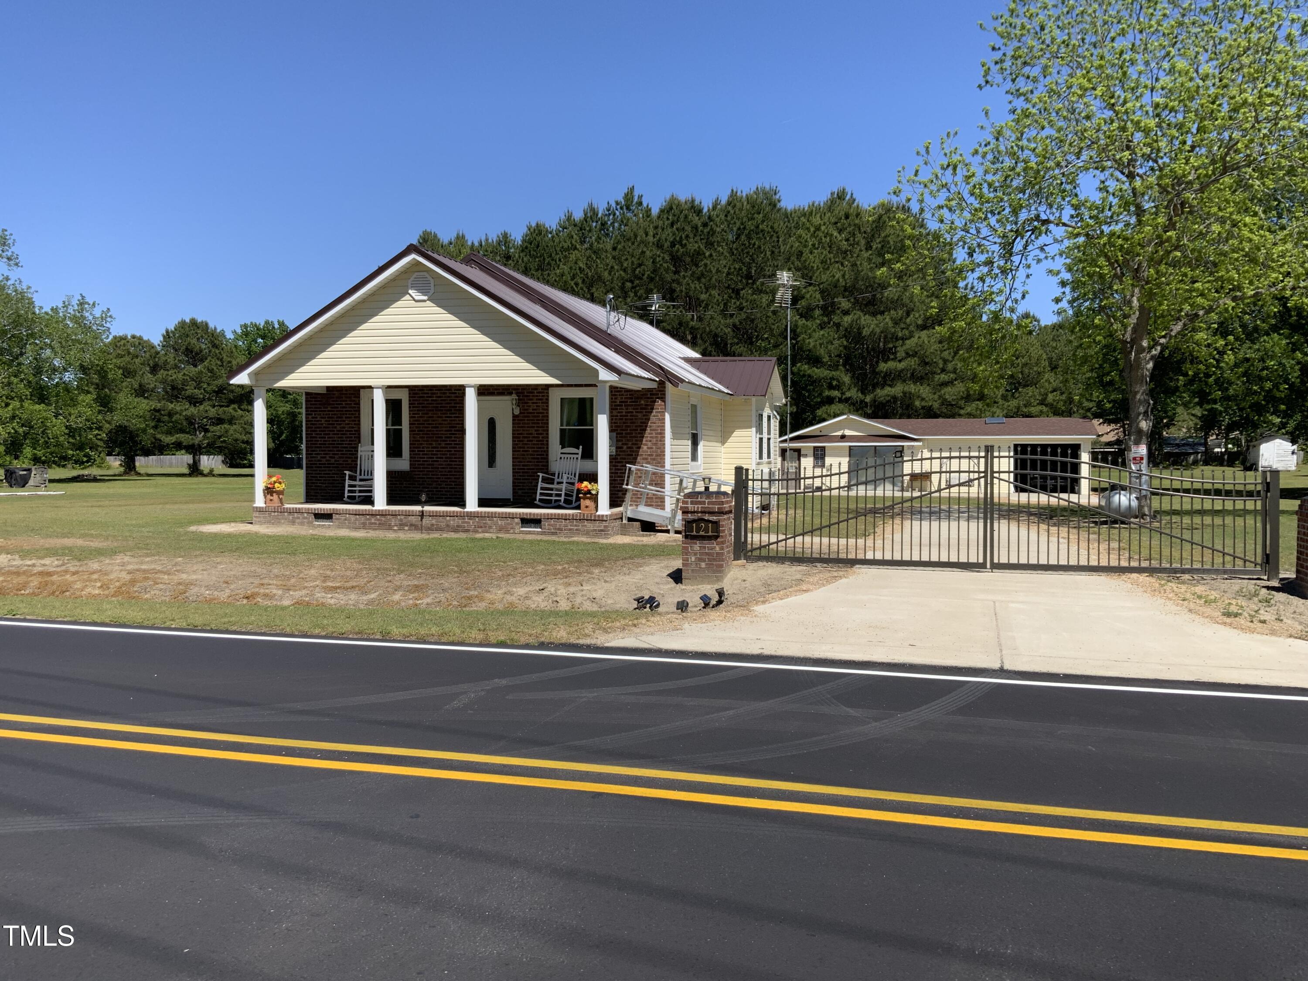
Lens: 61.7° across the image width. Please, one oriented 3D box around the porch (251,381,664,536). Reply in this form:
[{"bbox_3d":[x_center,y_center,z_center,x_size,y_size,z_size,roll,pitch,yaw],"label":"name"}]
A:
[{"bbox_3d":[-3.914,-0.686,21.362,7.485,2.761,2.140,1,3,14],"label":"porch"}]

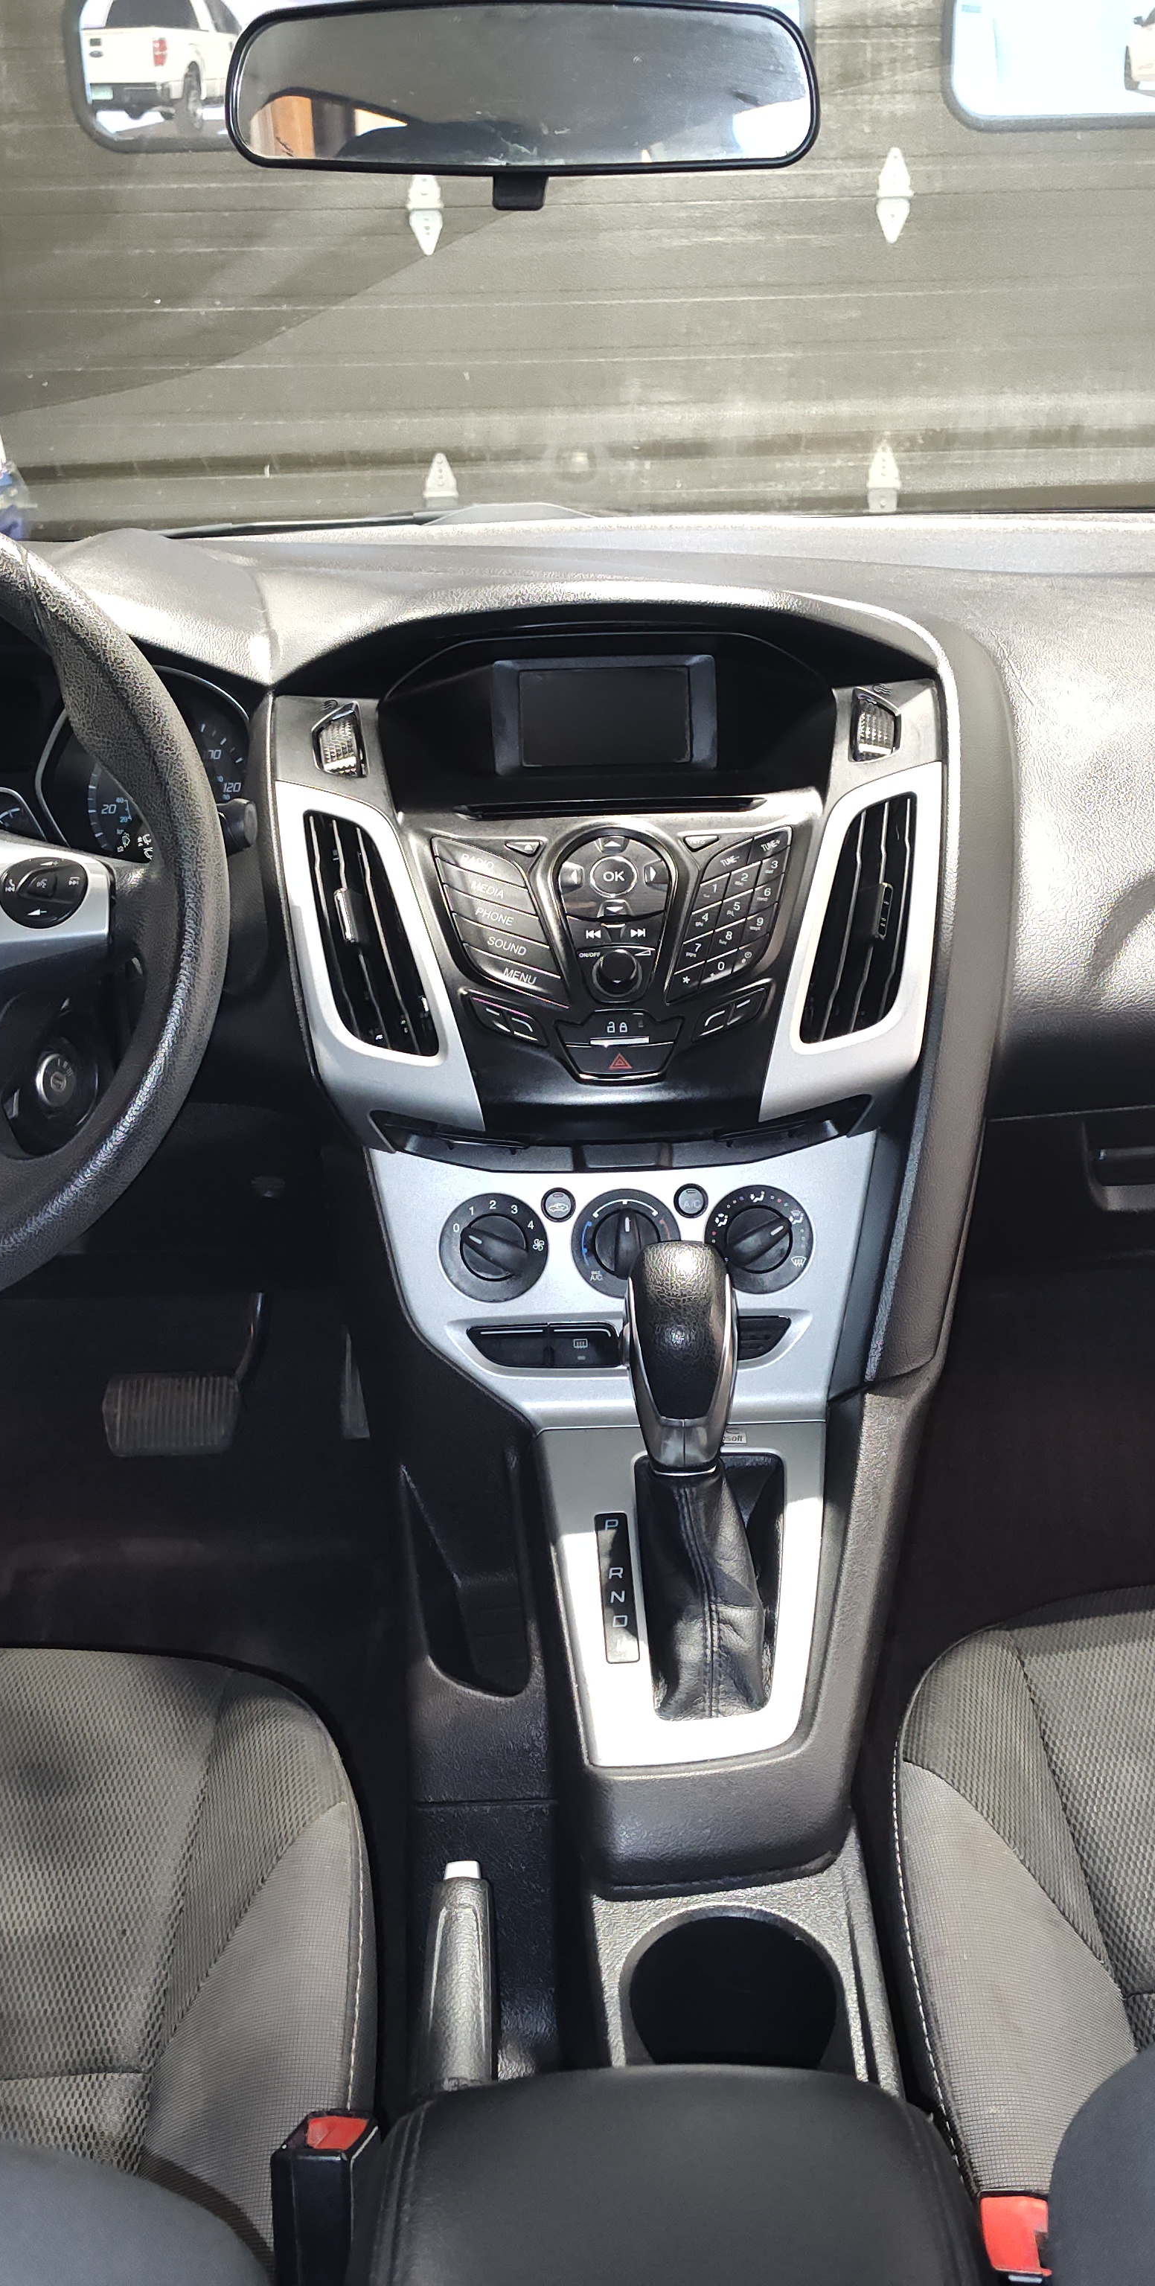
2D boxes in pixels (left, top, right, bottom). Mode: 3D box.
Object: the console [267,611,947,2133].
[{"bbox_3d":[0.029,0.049,0.887,0.330,0.470,0.540,-2,24,-1],"label":"console"}]

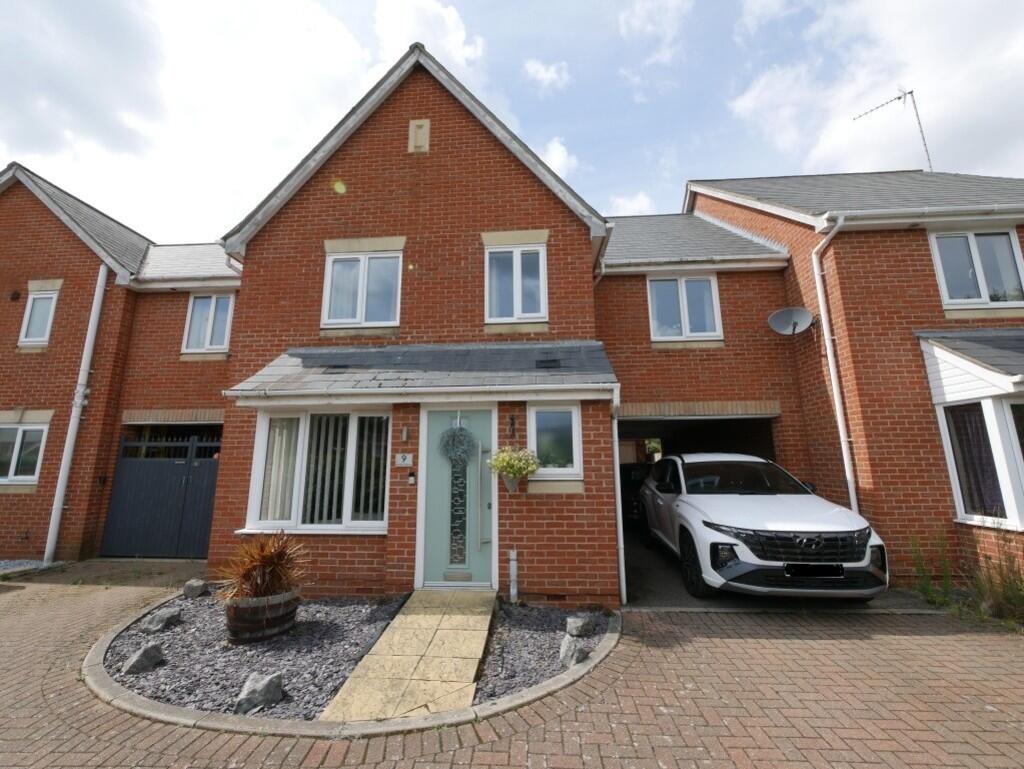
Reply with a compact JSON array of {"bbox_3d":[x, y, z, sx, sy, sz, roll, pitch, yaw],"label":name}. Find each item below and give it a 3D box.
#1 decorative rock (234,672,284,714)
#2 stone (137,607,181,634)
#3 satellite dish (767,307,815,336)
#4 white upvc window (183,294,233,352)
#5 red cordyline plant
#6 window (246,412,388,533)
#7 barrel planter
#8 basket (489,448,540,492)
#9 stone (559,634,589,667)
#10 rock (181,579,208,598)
[{"bbox_3d":[-1.609,1.975,2.686,0.250,0.190,0.190,-1,-11,4],"label":"decorative rock"},{"bbox_3d":[-3.406,2.273,4.024,0.200,0.130,0.310,-3,-11,13],"label":"stone"},{"bbox_3d":[4.141,-0.956,6.167,0.620,0.450,0.280,-6,-12,25],"label":"satellite dish"},{"bbox_3d":[-5.659,-1.155,7.727,0.910,1.150,0.080,-1,-11,4],"label":"white upvc window"},{"bbox_3d":[-2.419,1.732,4.081,0.820,0.580,0.820,-1,-11,4],"label":"red cordyline plant"},{"bbox_3d":[-2.344,1.045,5.050,1.755,1.475,0.120,-1,-10,3],"label":"window"},{"bbox_3d":[-2.382,2.165,3.975,0.630,0.380,0.630,-1,-11,4],"label":"barrel planter"},{"bbox_3d":[0.016,0.919,4.479,0.510,0.470,0.460,-1,-11,4],"label":"basket"},{"bbox_3d":[0.491,2.091,3.286,0.200,0.155,0.240,-1,-10,3],"label":"stone"},{"bbox_3d":[-3.846,2.482,5.061,0.310,0.190,0.250,7,-13,-35],"label":"rock"}]

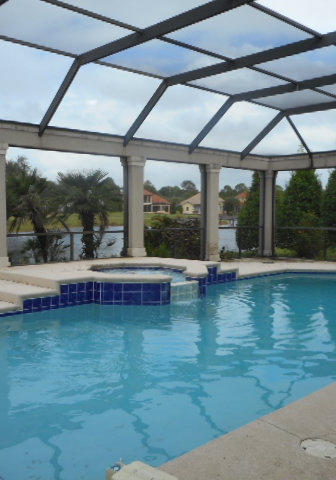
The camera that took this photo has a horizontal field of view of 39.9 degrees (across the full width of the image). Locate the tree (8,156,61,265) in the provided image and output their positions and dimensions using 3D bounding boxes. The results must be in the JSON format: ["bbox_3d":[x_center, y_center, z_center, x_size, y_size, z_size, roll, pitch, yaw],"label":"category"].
[{"bbox_3d":[-3.461,-0.419,11.824,1.600,3.070,1.600,-1,4,-16],"label":"tree"}]

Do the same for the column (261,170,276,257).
[{"bbox_3d":[3.163,-0.832,14.658,0.430,2.640,0.430,-3,5,-42],"label":"column"}]

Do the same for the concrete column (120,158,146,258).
[{"bbox_3d":[-0.815,-0.776,11.091,0.430,2.300,0.430,-3,5,-42],"label":"concrete column"}]

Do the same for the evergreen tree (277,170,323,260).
[{"bbox_3d":[4.873,-1.136,16.495,1.700,3.260,1.700,1,4,16],"label":"evergreen tree"}]

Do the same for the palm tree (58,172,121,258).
[{"bbox_3d":[-2.251,-0.427,12.626,1.750,2.990,1.750,0,4,-10],"label":"palm tree"}]

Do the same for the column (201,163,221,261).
[{"bbox_3d":[1.173,-0.724,12.879,0.430,2.600,0.430,-3,5,-42],"label":"column"}]

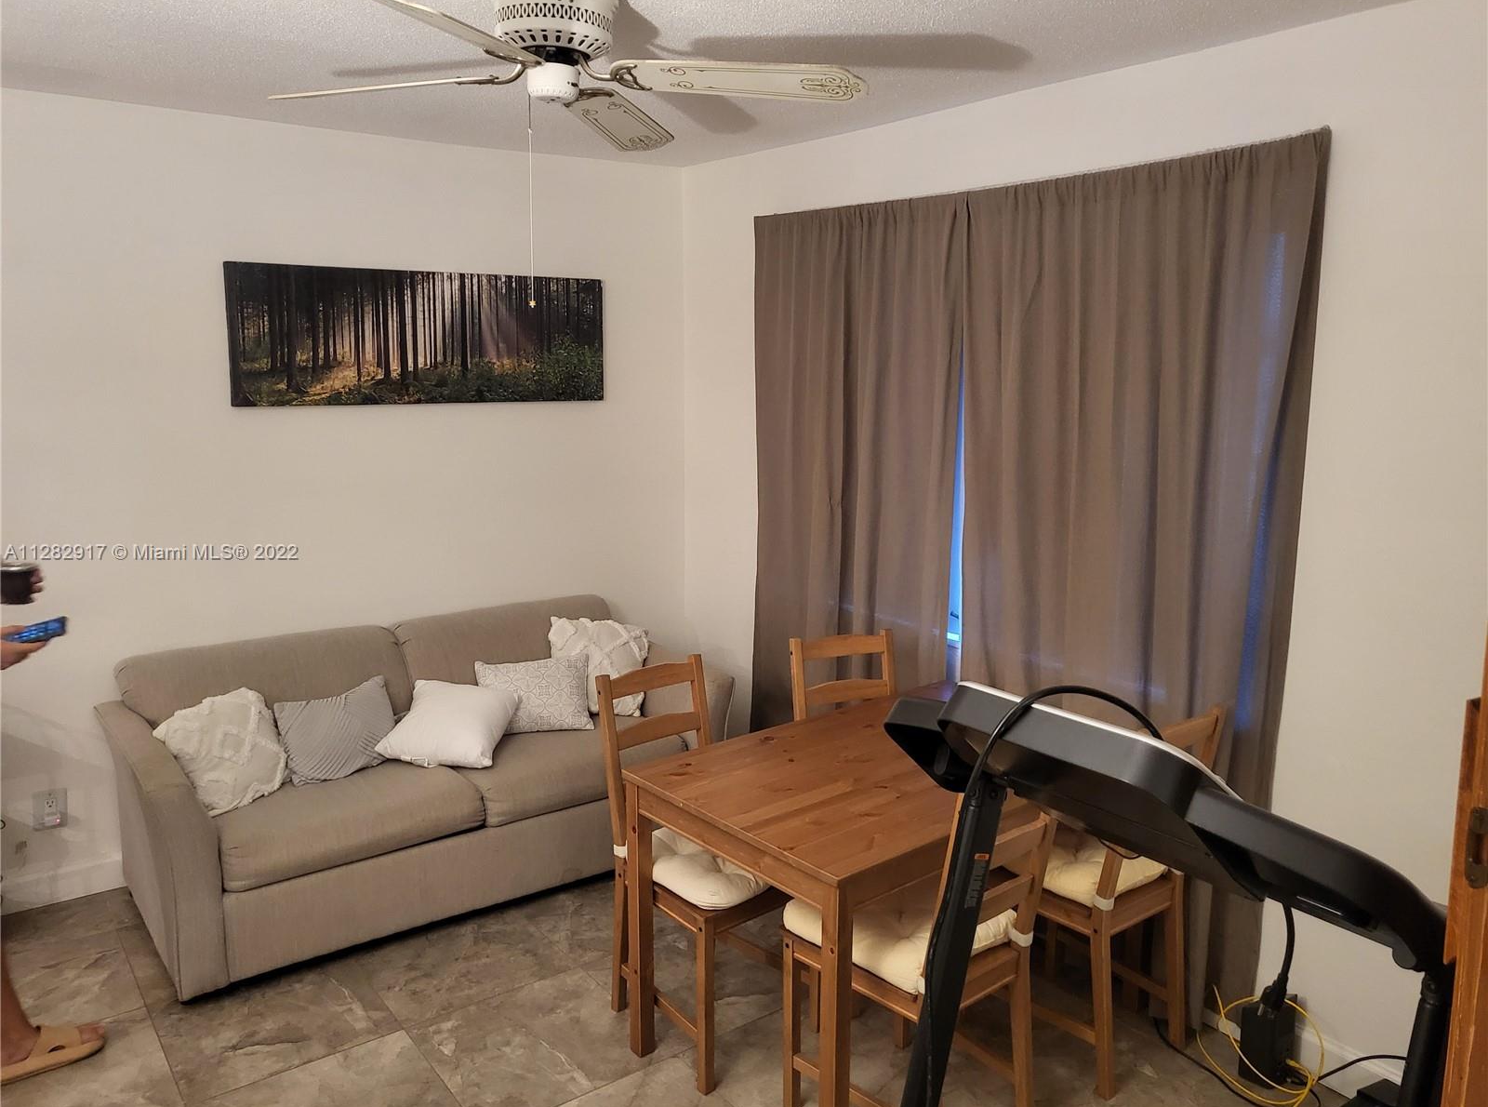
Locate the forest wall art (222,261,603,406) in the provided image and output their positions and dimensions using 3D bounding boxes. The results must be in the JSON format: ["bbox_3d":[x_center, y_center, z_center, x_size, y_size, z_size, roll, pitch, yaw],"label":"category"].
[{"bbox_3d":[-1.092,-0.759,3.933,1.335,0.457,0.032,-7,13,-35],"label":"forest wall art"}]

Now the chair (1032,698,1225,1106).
[{"bbox_3d":[0.870,0.794,2.812,0.410,0.905,0.490,-8,13,-38],"label":"chair"}]

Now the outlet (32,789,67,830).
[{"bbox_3d":[-2.148,0.798,3.462,0.090,0.117,0.020,-7,13,-35],"label":"outlet"}]

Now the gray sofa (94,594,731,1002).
[{"bbox_3d":[-1.023,0.674,3.717,1.840,0.785,0.865,-7,13,-35],"label":"gray sofa"}]

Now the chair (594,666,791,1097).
[{"bbox_3d":[-0.072,0.776,2.874,0.410,0.905,0.490,-8,13,-38],"label":"chair"}]

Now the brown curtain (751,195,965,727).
[{"bbox_3d":[0.355,-0.076,3.799,0.100,2.150,1.070,-7,13,-35],"label":"brown curtain"}]

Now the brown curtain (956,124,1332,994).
[{"bbox_3d":[0.943,0.077,2.998,0.110,2.150,1.070,-7,13,-35],"label":"brown curtain"}]

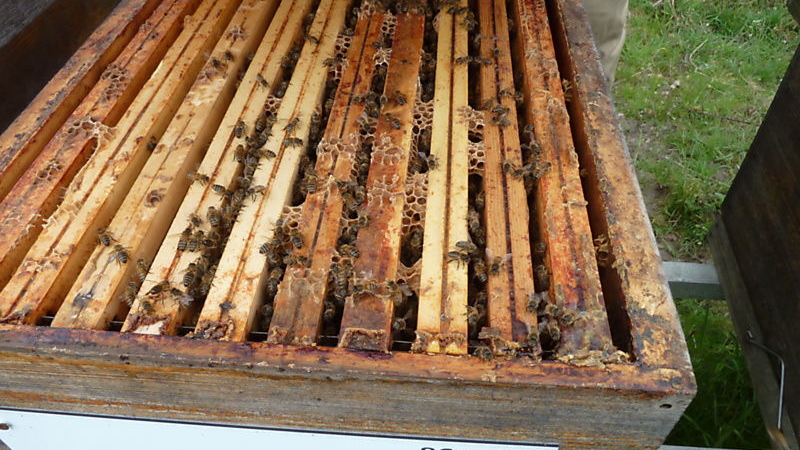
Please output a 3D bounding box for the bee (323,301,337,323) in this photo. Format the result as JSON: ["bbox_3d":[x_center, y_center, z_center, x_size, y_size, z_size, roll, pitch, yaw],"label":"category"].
[{"bbox_3d":[-0.040,0.049,0.327,0.006,0.005,0.013,-2,73,2],"label":"bee"}]

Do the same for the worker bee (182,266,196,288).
[{"bbox_3d":[-0.119,0.028,0.327,0.007,0.005,0.013,-1,47,0],"label":"worker bee"}]

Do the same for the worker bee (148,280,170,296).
[{"bbox_3d":[-0.131,0.034,0.315,0.012,0.005,0.006,-30,53,-25],"label":"worker bee"}]

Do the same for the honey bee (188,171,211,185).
[{"bbox_3d":[-0.133,-0.030,0.382,0.014,0.005,0.007,12,48,11],"label":"honey bee"}]

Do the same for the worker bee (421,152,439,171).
[{"bbox_3d":[0.020,-0.042,0.385,0.011,0.006,0.013,5,46,5],"label":"worker bee"}]

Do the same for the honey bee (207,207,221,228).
[{"bbox_3d":[-0.114,-0.005,0.351,0.007,0.005,0.014,-14,48,-13],"label":"honey bee"}]

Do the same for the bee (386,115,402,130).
[{"bbox_3d":[-0.004,-0.075,0.424,0.007,0.005,0.013,-19,50,-17],"label":"bee"}]

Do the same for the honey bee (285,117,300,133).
[{"bbox_3d":[-0.077,-0.071,0.414,0.007,0.005,0.013,18,49,17],"label":"honey bee"}]

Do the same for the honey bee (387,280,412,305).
[{"bbox_3d":[0.000,0.036,0.311,0.009,0.005,0.013,-25,55,-28],"label":"honey bee"}]

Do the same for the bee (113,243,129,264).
[{"bbox_3d":[-0.163,0.017,0.338,0.007,0.005,0.013,-25,51,-21],"label":"bee"}]

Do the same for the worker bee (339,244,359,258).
[{"bbox_3d":[-0.030,0.015,0.340,0.013,0.005,0.007,16,49,15],"label":"worker bee"}]

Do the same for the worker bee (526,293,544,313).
[{"bbox_3d":[0.071,0.041,0.304,0.009,0.005,0.011,14,48,13],"label":"worker bee"}]

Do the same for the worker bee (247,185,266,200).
[{"bbox_3d":[-0.091,-0.021,0.366,0.012,0.005,0.006,-17,49,-16],"label":"worker bee"}]

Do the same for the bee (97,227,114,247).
[{"bbox_3d":[-0.178,0.008,0.348,0.007,0.005,0.013,-27,52,-23],"label":"bee"}]

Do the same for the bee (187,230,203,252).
[{"bbox_3d":[-0.122,0.009,0.345,0.007,0.005,0.013,1,47,2],"label":"bee"}]

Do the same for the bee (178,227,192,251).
[{"bbox_3d":[-0.125,0.008,0.336,0.006,0.005,0.013,-1,46,-1],"label":"bee"}]

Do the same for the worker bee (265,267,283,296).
[{"bbox_3d":[-0.071,0.032,0.329,0.007,0.005,0.014,2,64,3],"label":"worker bee"}]

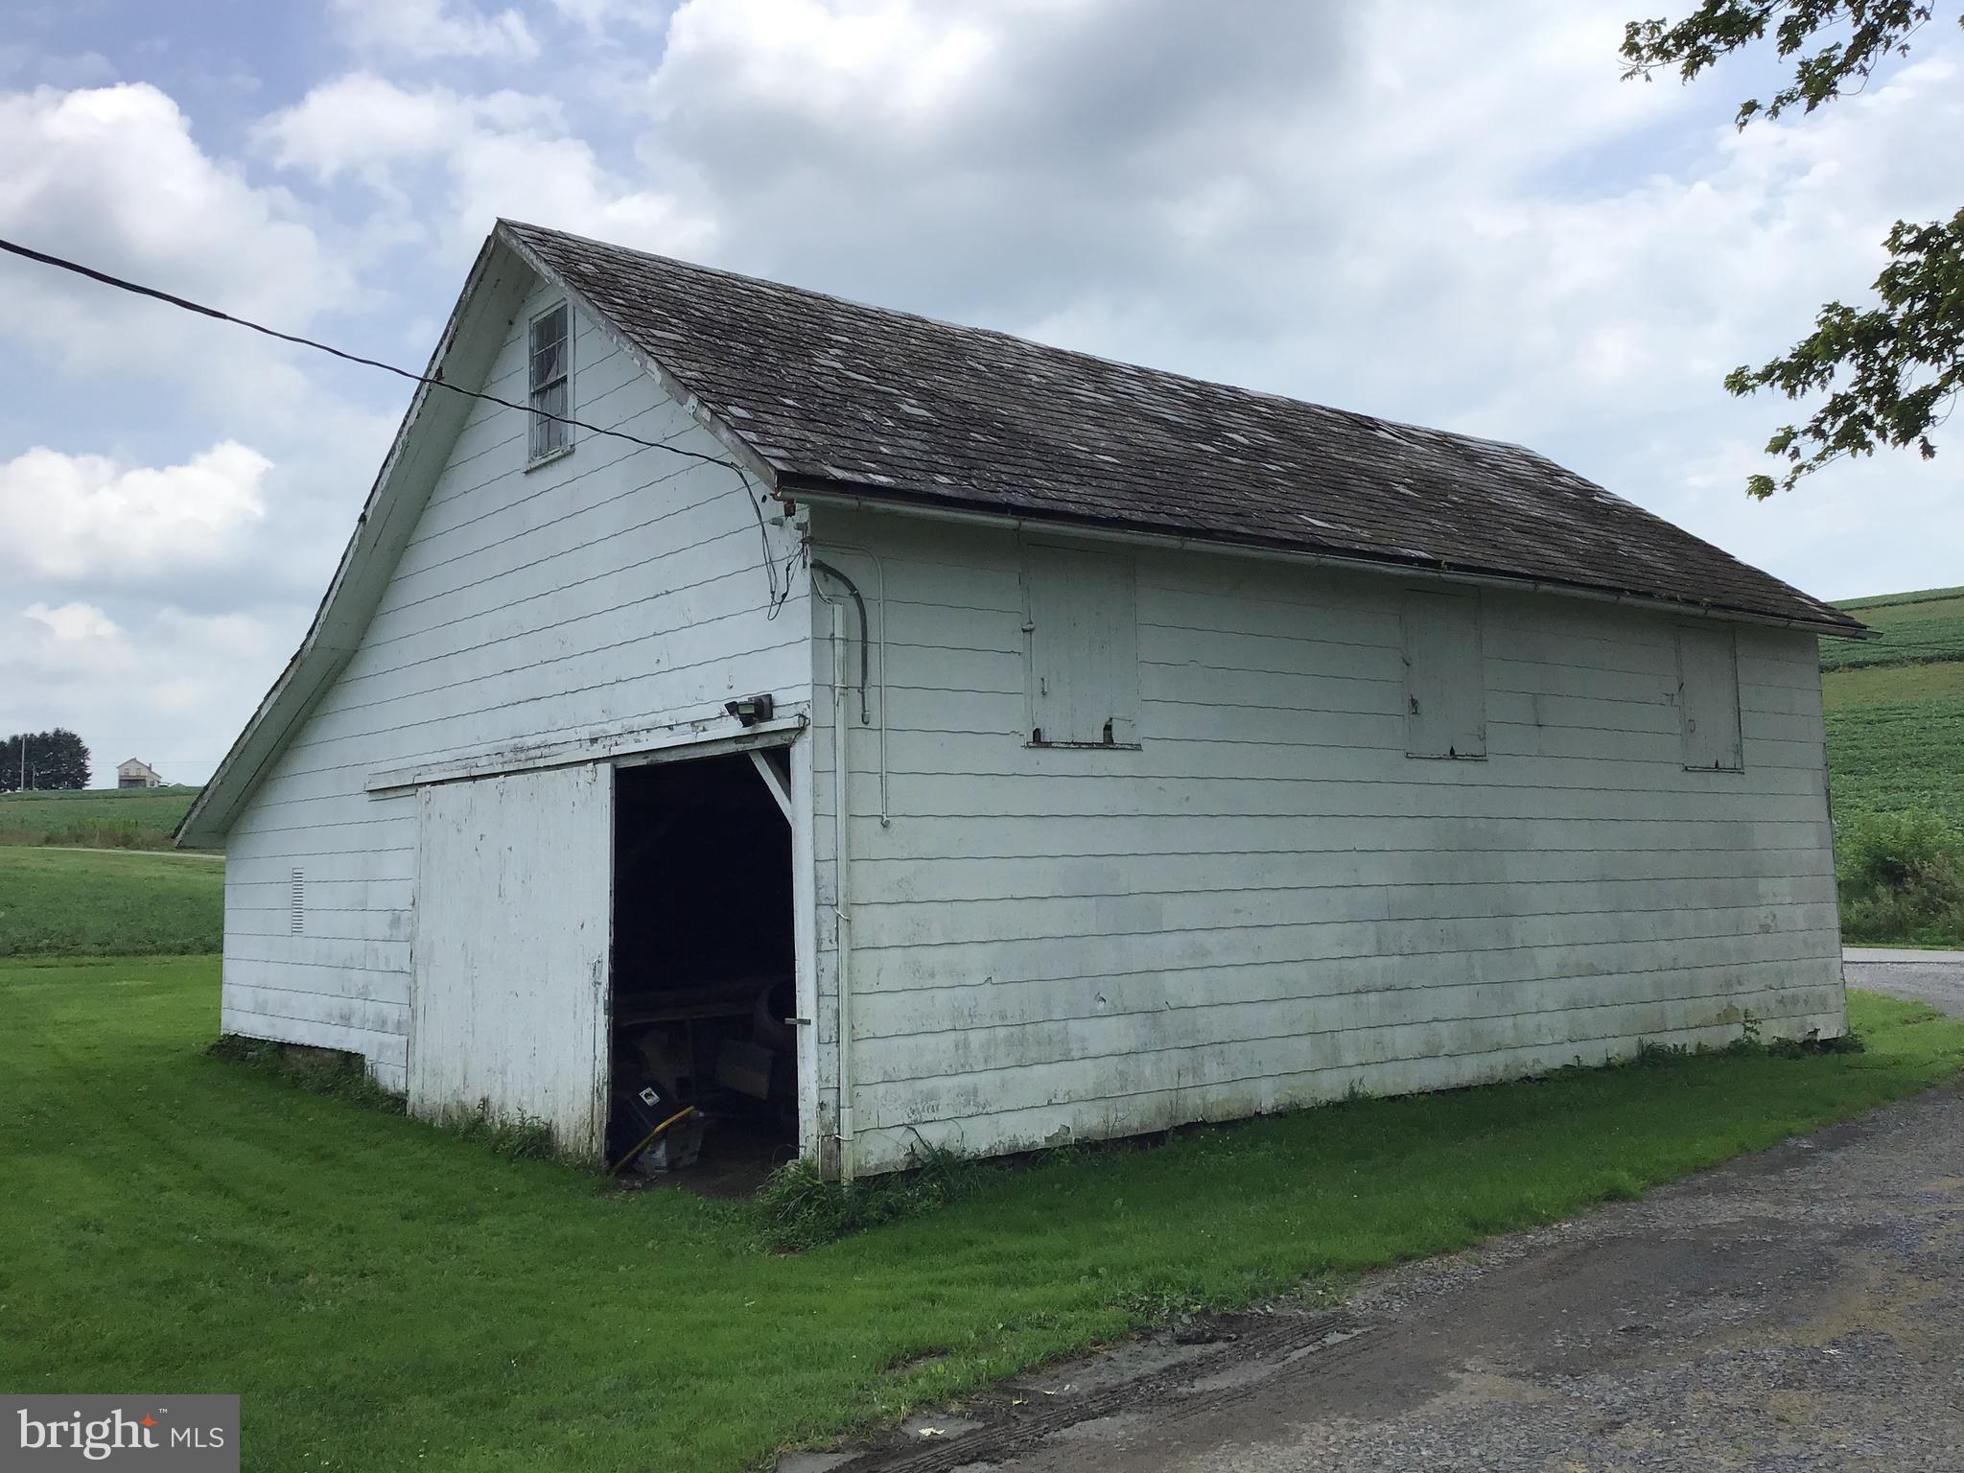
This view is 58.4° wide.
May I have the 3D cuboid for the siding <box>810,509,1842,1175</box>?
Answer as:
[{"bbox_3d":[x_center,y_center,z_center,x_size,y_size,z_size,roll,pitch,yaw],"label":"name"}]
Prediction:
[{"bbox_3d":[3.857,0.799,14.431,12.290,4.120,0.200,2,-6,-37],"label":"siding"}]

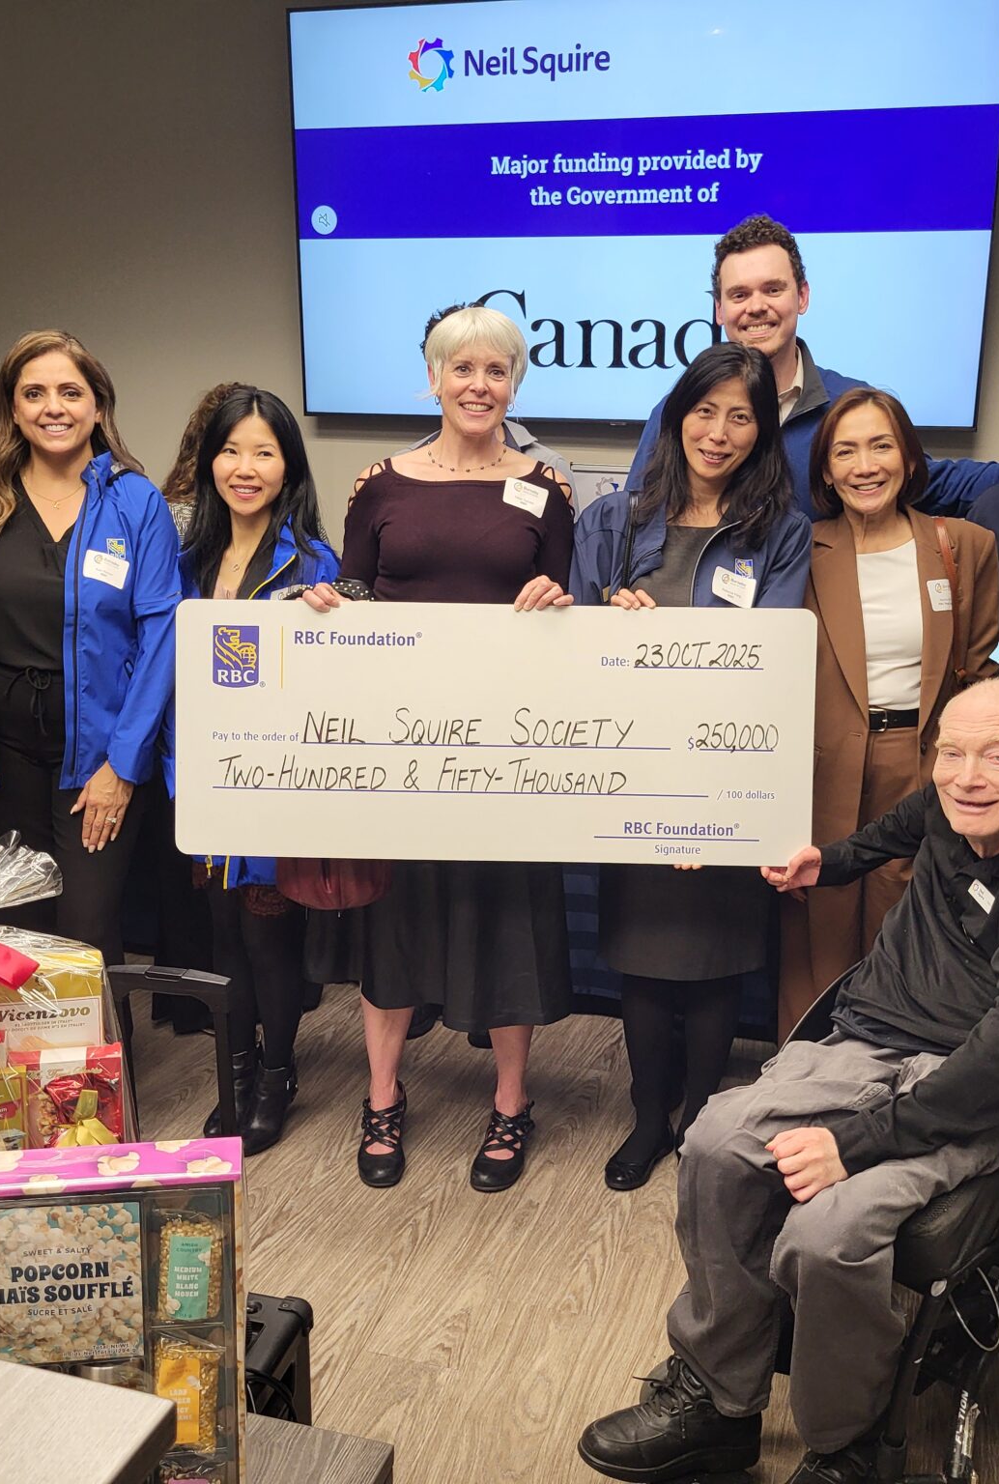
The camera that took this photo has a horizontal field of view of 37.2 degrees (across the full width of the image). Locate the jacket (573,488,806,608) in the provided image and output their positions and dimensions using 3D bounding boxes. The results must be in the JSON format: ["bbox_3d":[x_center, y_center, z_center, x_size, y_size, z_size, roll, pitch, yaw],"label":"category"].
[{"bbox_3d":[0.355,-0.185,2.880,0.450,0.620,0.340,6,14,19],"label":"jacket"}]

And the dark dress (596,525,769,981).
[{"bbox_3d":[0.365,0.008,2.910,0.370,0.883,0.270,3,13,7],"label":"dark dress"}]

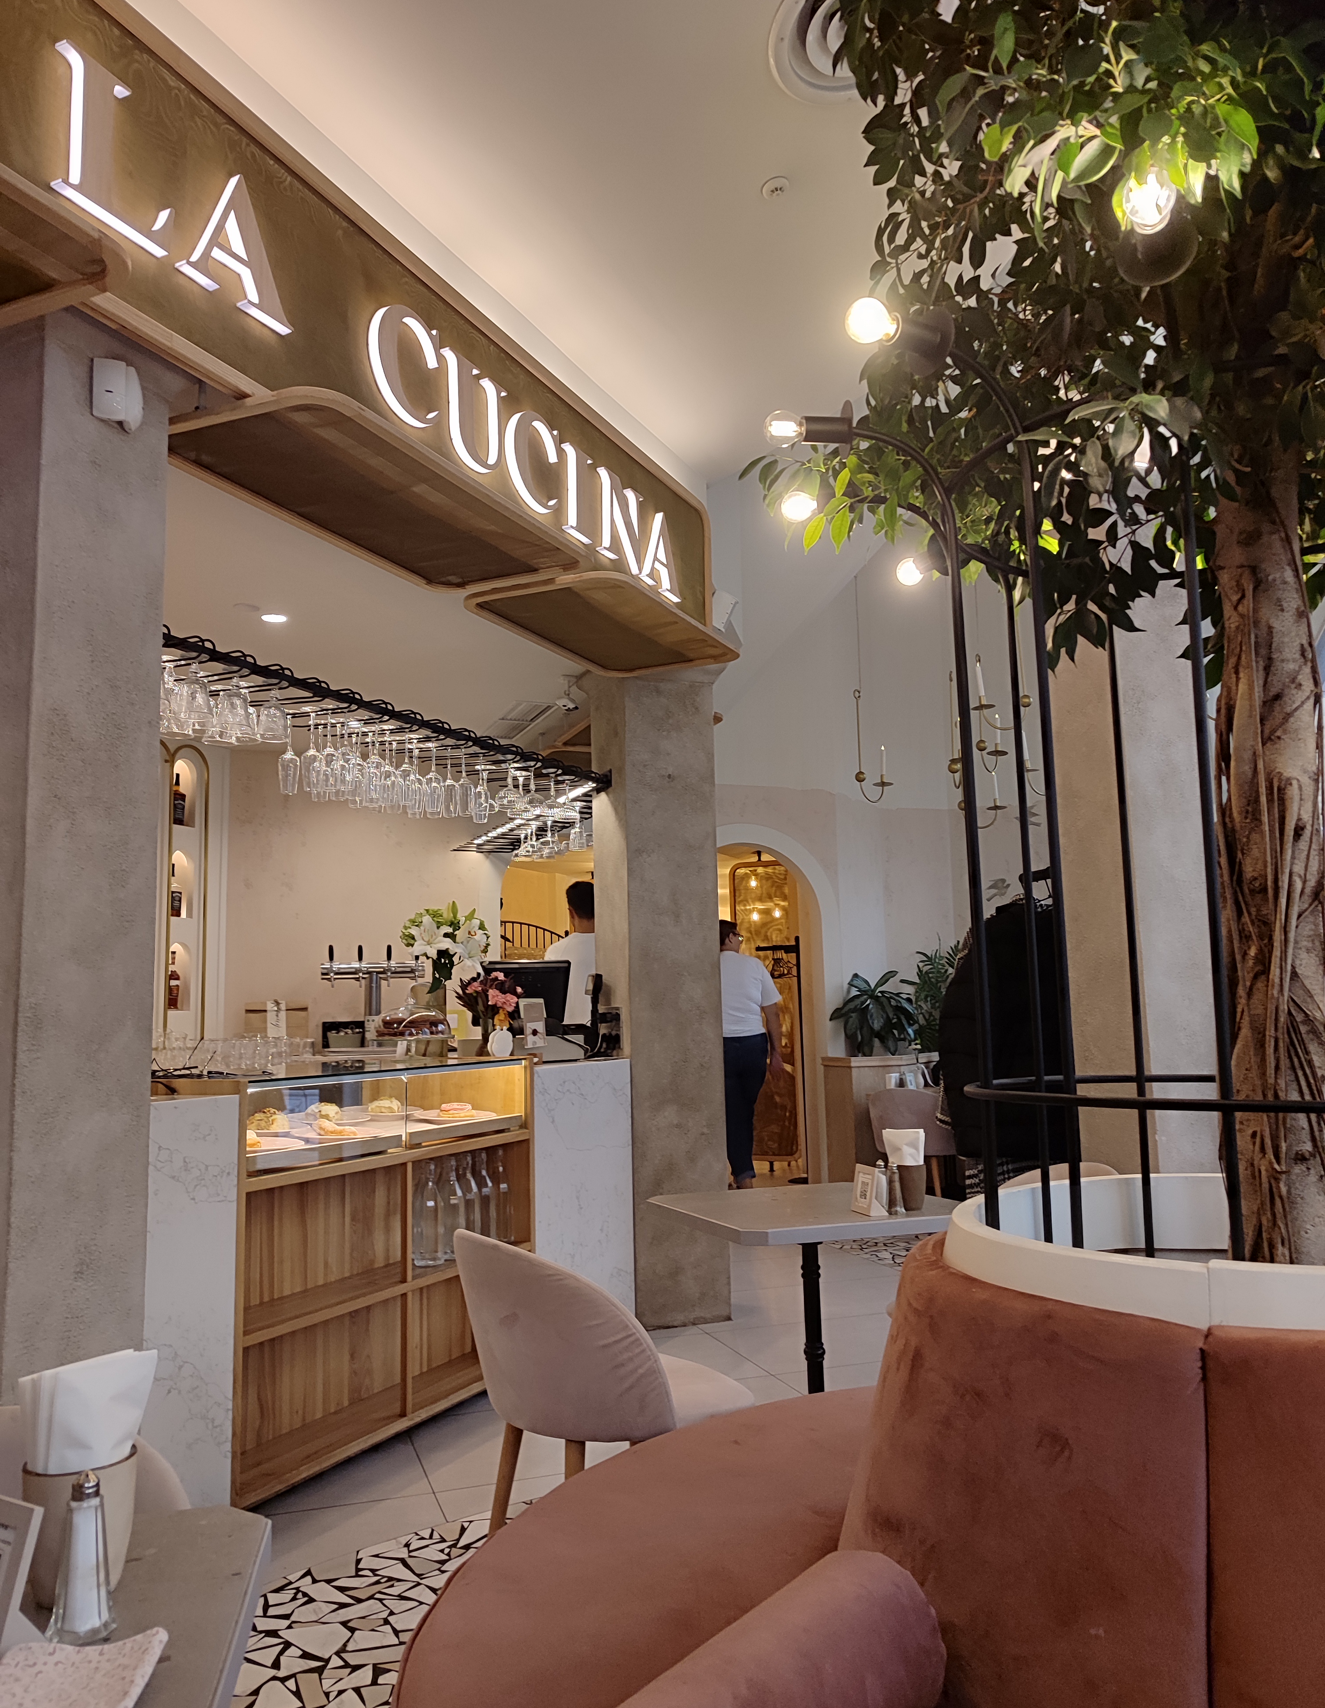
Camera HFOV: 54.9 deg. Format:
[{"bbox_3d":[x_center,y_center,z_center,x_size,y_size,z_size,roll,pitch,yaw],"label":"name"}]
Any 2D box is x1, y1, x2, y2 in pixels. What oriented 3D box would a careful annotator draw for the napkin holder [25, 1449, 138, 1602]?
[{"bbox_3d":[-0.451,0.518,0.985,0.081,0.099,0.081,2,-8,-24],"label":"napkin holder"}]

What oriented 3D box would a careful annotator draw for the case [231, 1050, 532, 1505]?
[{"bbox_3d":[-0.966,1.170,3.879,0.480,1.020,1.400,-4,-8,25],"label":"case"}]

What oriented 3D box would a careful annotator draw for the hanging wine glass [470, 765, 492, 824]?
[{"bbox_3d":[-0.672,-0.216,4.726,0.070,0.216,0.070,0,-7,-8],"label":"hanging wine glass"}]

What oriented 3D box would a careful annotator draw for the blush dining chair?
[{"bbox_3d":[-0.116,1.100,2.423,0.550,0.780,0.500,3,-8,-30],"label":"blush dining chair"}]

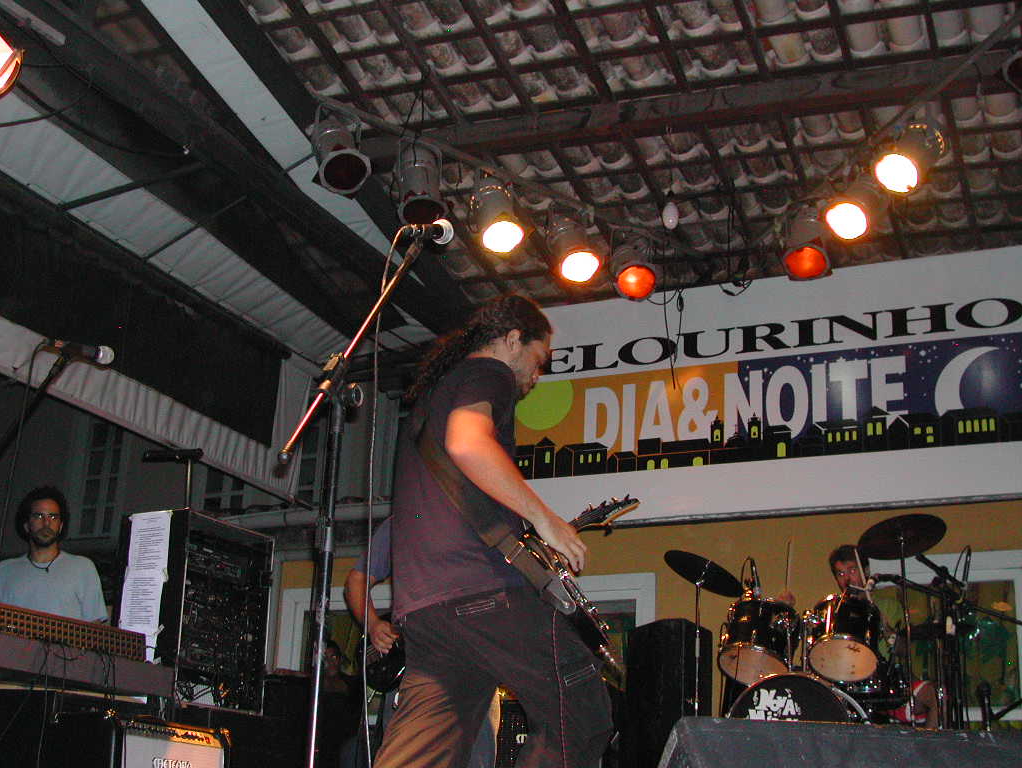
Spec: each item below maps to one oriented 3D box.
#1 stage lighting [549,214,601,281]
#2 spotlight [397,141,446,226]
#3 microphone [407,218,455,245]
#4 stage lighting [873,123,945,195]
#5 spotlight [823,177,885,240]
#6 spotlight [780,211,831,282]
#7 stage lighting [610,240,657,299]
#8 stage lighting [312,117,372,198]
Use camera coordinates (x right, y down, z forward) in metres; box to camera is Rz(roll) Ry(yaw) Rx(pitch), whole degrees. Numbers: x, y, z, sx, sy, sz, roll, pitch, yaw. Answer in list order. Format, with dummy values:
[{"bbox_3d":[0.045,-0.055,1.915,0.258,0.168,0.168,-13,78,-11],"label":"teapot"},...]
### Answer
[{"bbox_3d":[0.330,-0.706,6.472,0.255,0.370,0.255,5,-50,-15],"label":"stage lighting"},{"bbox_3d":[-0.419,-0.935,5.887,0.255,0.370,0.255,4,-33,-13],"label":"spotlight"},{"bbox_3d":[-0.165,-0.303,2.471,0.052,0.052,0.165,-5,4,25],"label":"microphone"},{"bbox_3d":[1.797,-1.026,5.604,0.255,0.255,0.370,-11,27,45],"label":"stage lighting"},{"bbox_3d":[1.665,-0.859,5.961,0.255,0.255,0.370,-10,28,40],"label":"spotlight"},{"bbox_3d":[1.472,-0.717,6.212,0.255,0.370,0.255,-1,-44,11],"label":"spotlight"},{"bbox_3d":[0.659,-0.632,6.737,0.255,0.370,0.255,2,-56,-4],"label":"stage lighting"},{"bbox_3d":[-0.779,-1.056,5.671,0.255,0.370,0.255,7,-53,-23],"label":"stage lighting"}]

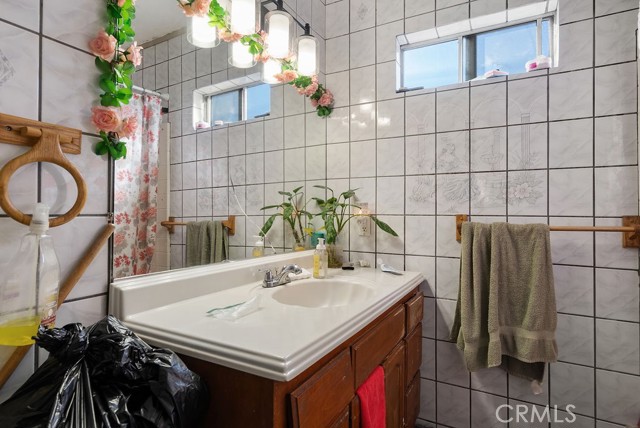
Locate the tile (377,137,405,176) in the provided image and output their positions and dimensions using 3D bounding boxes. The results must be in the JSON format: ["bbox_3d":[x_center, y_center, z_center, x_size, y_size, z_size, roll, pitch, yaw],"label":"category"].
[{"bbox_3d":[0.386,-0.302,1.740,0.152,0.204,0.010,0,0,29],"label":"tile"}]

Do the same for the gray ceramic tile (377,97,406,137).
[{"bbox_3d":[0.374,-0.501,1.695,0.150,0.201,0.010,0,-1,27],"label":"gray ceramic tile"}]

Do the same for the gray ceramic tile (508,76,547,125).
[{"bbox_3d":[0.933,-0.510,1.440,0.152,0.204,0.010,0,0,29],"label":"gray ceramic tile"}]

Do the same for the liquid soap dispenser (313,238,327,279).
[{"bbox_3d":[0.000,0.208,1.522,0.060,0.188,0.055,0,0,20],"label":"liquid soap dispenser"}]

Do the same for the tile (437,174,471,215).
[{"bbox_3d":[0.659,-0.094,1.585,0.152,0.204,0.010,0,-1,27],"label":"tile"}]

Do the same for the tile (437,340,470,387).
[{"bbox_3d":[0.636,0.718,1.540,0.150,0.201,0.010,0,-1,27],"label":"tile"}]

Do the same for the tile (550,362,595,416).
[{"bbox_3d":[1.069,0.740,1.365,0.152,0.204,0.010,0,0,29],"label":"tile"}]

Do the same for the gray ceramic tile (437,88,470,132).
[{"bbox_3d":[0.645,-0.501,1.555,0.150,0.201,0.010,0,-1,27],"label":"gray ceramic tile"}]

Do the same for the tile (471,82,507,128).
[{"bbox_3d":[0.800,-0.510,1.519,0.152,0.204,0.010,0,-1,27],"label":"tile"}]

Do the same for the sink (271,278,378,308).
[{"bbox_3d":[0.012,0.348,1.163,0.345,0.140,0.430,0,-1,27],"label":"sink"}]

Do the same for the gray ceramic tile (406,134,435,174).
[{"bbox_3d":[0.523,-0.302,1.665,0.152,0.204,0.010,0,0,29],"label":"gray ceramic tile"}]

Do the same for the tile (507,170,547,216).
[{"bbox_3d":[0.937,-0.093,1.445,0.152,0.204,0.010,0,-1,27],"label":"tile"}]

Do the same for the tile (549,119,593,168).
[{"bbox_3d":[1.078,-0.301,1.377,0.152,0.204,0.010,0,-1,27],"label":"tile"}]

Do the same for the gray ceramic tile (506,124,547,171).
[{"bbox_3d":[0.933,-0.301,1.440,0.152,0.204,0.010,0,0,29],"label":"gray ceramic tile"}]

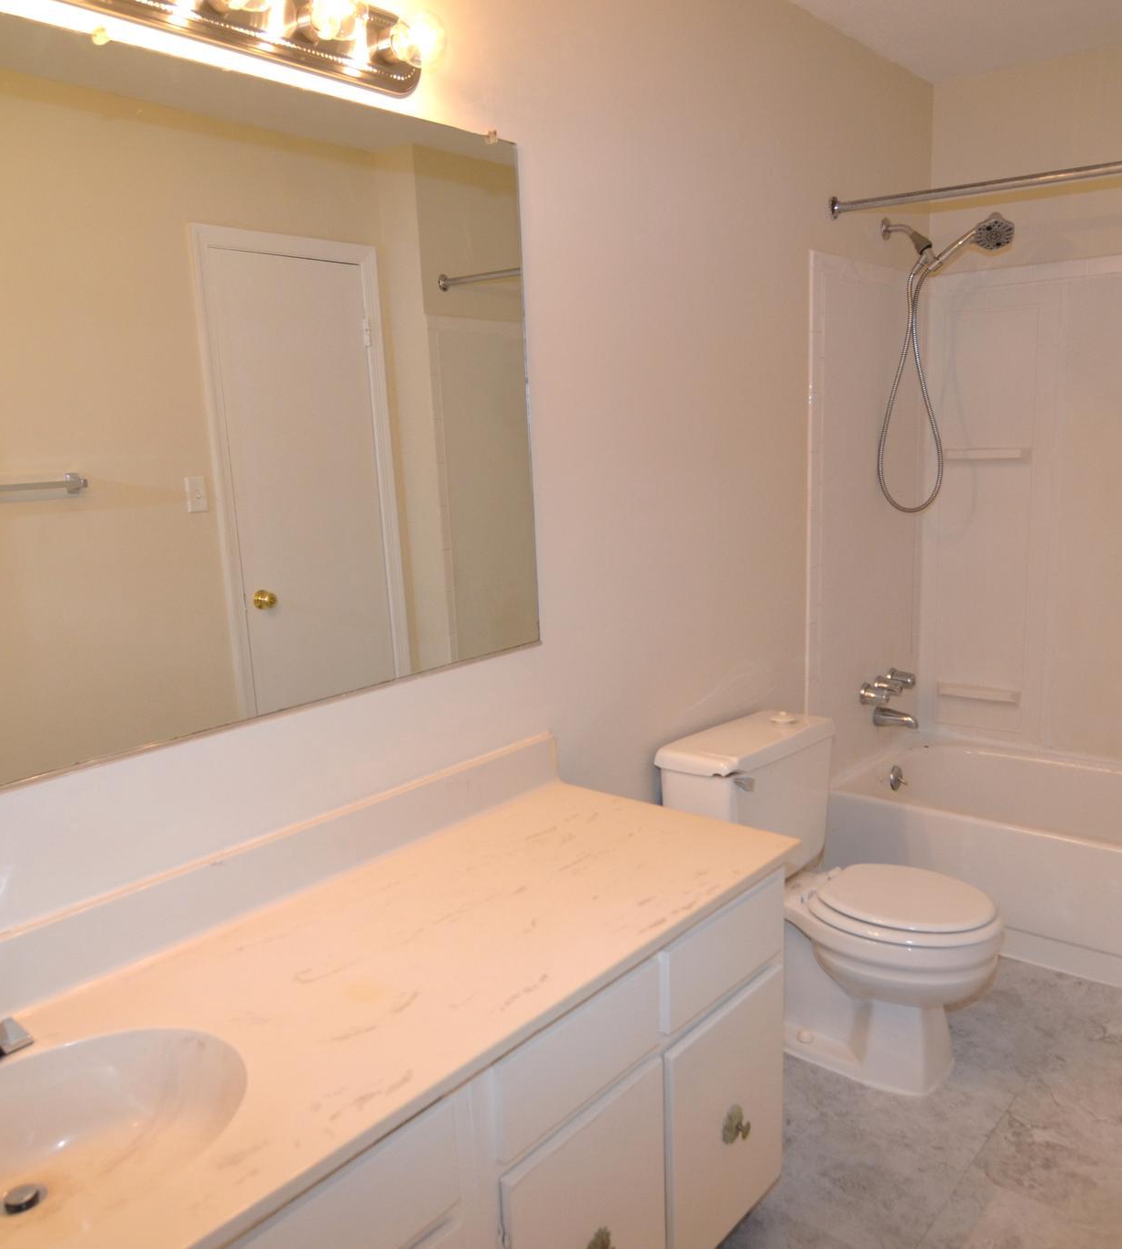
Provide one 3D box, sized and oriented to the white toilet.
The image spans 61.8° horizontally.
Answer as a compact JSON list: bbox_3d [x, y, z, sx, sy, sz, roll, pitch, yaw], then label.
[{"bbox_3d":[0.679,0.663,2.277,0.710,0.727,0.455,8,16,41],"label":"white toilet"}]

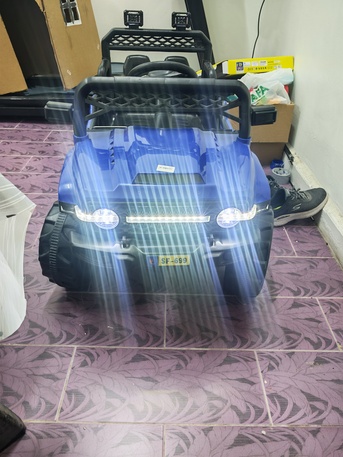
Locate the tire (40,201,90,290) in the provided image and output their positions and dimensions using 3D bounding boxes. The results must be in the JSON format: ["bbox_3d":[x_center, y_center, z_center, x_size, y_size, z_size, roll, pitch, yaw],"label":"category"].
[{"bbox_3d":[-0.337,0.048,1.167,0.140,0.375,0.375,9,39,8],"label":"tire"}]

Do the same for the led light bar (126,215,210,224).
[{"bbox_3d":[-0.008,-0.030,0.871,0.231,0.025,0.025,0,38,-4],"label":"led light bar"}]

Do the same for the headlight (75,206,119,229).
[{"bbox_3d":[-0.203,-0.038,0.867,0.124,0.068,0.055,0,38,-4],"label":"headlight"}]

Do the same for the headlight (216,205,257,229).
[{"bbox_3d":[0.184,-0.042,0.896,0.122,0.068,0.055,0,38,-4],"label":"headlight"}]

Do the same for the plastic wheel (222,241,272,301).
[{"bbox_3d":[0.278,0.073,1.178,0.140,0.375,0.375,9,39,8],"label":"plastic wheel"}]

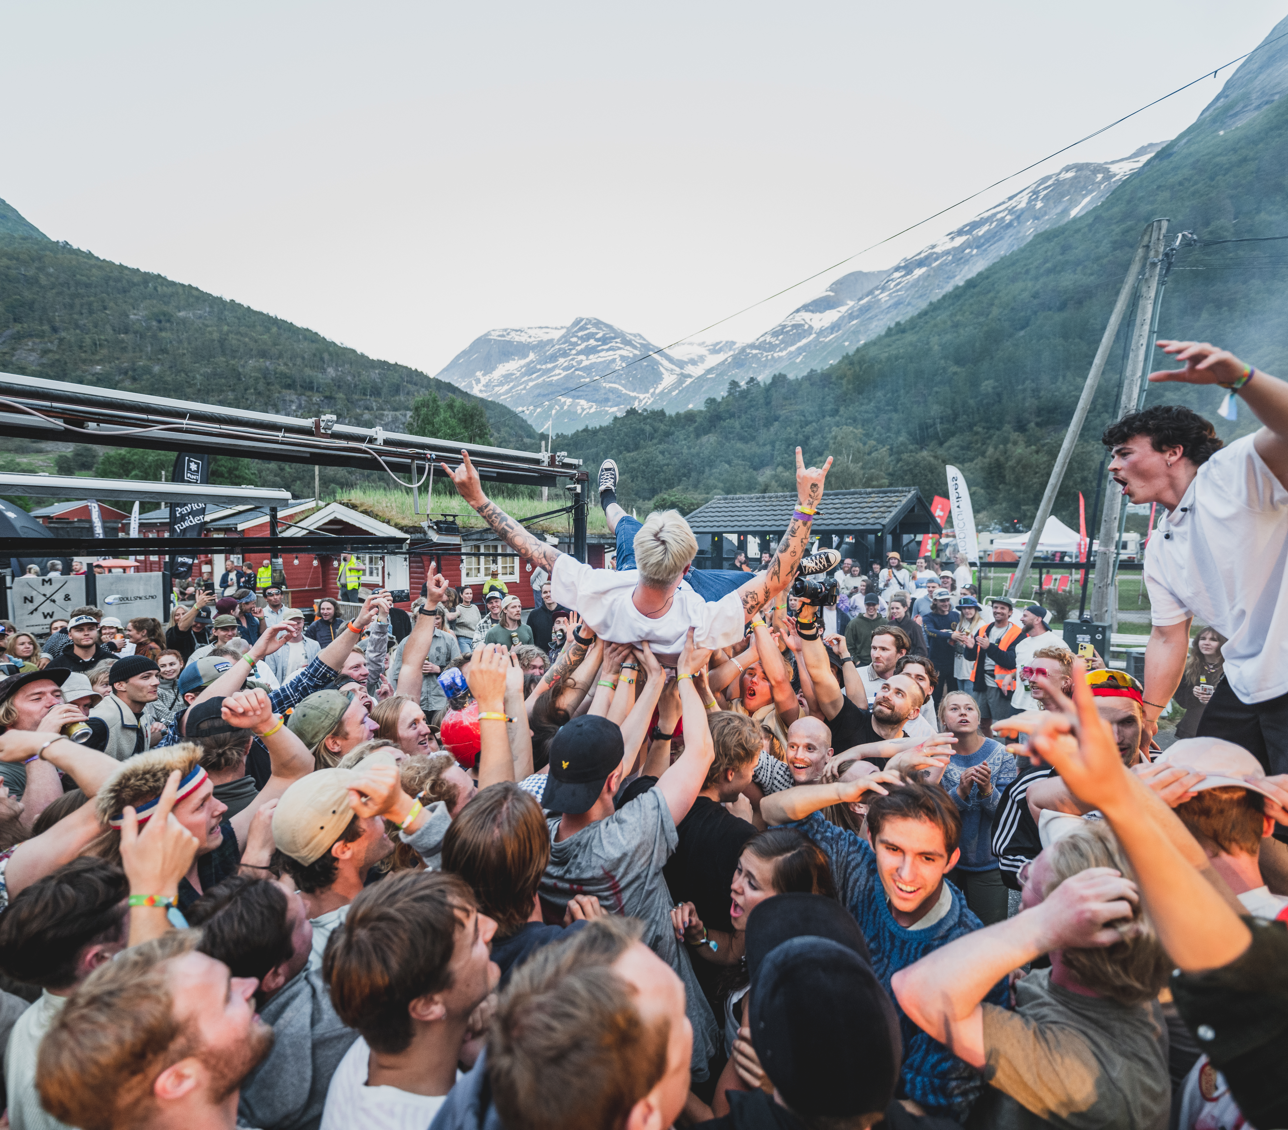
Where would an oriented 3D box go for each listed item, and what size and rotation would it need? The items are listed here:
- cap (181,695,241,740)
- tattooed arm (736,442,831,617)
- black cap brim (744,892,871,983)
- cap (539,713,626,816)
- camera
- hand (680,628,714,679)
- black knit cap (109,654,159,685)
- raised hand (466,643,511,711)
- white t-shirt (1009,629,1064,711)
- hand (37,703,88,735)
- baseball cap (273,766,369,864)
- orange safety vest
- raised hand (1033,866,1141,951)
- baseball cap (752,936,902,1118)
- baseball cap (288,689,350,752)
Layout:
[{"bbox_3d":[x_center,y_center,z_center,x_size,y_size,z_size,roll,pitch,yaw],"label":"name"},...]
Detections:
[{"bbox_3d":[-1.259,0.449,1.950,0.180,0.130,0.260,-2,6,-14],"label":"cap"},{"bbox_3d":[0.424,-0.099,2.020,0.160,0.550,0.160,21,-6,-7],"label":"tattooed arm"},{"bbox_3d":[0.237,0.535,0.940,0.185,0.120,0.190,0,25,0],"label":"black cap brim"},{"bbox_3d":[-0.151,0.493,1.620,0.180,0.150,0.250,13,31,9],"label":"cap"},{"bbox_3d":[0.608,0.098,2.330,0.180,0.115,0.140,-1,3,-22],"label":"camera"},{"bbox_3d":[0.150,0.250,1.870,0.100,0.150,0.090,2,-7,32],"label":"hand"},{"bbox_3d":[-2.539,0.520,3.280,0.215,0.145,0.185,-15,3,-14],"label":"black knit cap"},{"bbox_3d":[-0.349,0.251,1.480,0.090,0.155,0.080,-1,-9,6],"label":"raised hand"},{"bbox_3d":[3.417,0.910,5.700,0.310,0.700,0.460,0,0,-23],"label":"white t-shirt"},{"bbox_3d":[-1.854,0.489,2.100,0.130,0.080,0.090,-31,-23,-27],"label":"hand"},{"bbox_3d":[-0.672,0.526,1.420,0.250,0.140,0.180,-35,10,-24],"label":"baseball cap"},{"bbox_3d":[3.227,0.825,5.950,0.460,0.660,0.300,0,0,38],"label":"orange safety vest"},{"bbox_3d":[0.676,0.523,1.000,0.150,0.085,0.105,-16,51,-24],"label":"raised hand"},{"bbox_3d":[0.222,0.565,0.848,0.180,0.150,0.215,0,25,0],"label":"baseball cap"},{"bbox_3d":[-0.938,0.447,1.880,0.145,0.220,0.180,39,-3,-9],"label":"baseball cap"}]

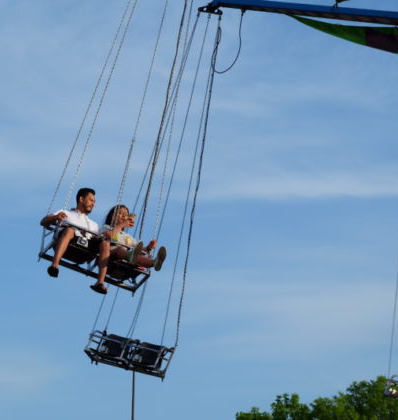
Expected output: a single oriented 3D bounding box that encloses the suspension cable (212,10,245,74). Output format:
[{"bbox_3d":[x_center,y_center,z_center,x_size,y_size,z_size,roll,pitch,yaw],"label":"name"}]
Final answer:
[{"bbox_3d":[0.409,-2.382,20.900,0.460,0.910,0.160,-3,-12,18],"label":"suspension cable"}]

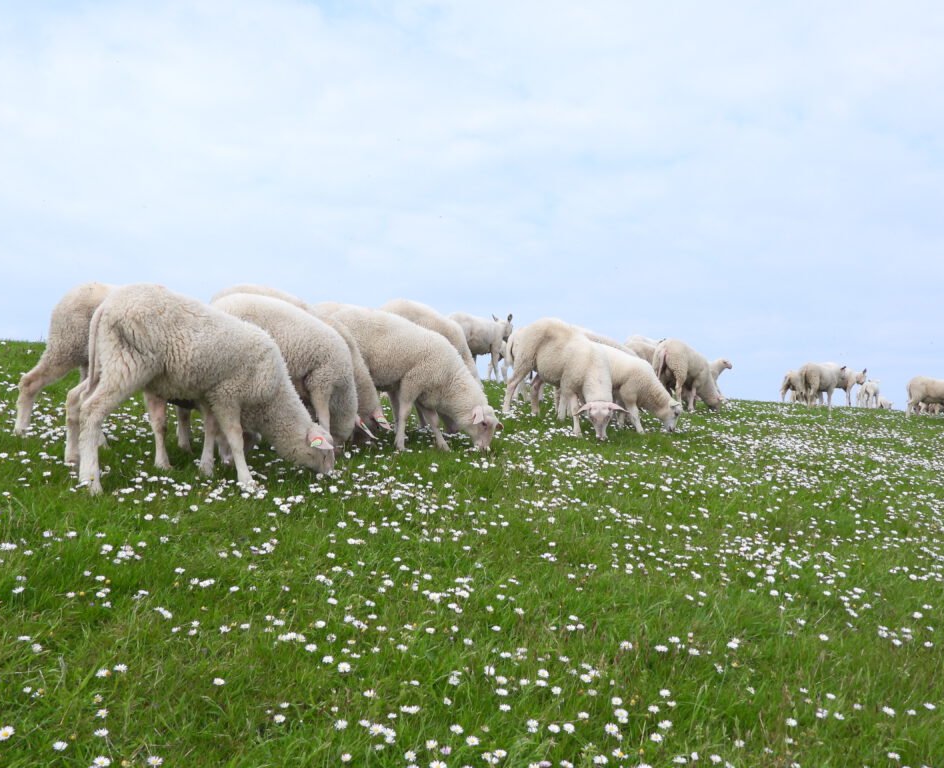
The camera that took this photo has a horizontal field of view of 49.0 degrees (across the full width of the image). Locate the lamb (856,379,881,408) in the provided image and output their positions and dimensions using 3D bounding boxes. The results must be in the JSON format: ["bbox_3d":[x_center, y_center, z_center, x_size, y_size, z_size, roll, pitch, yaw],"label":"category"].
[{"bbox_3d":[6.571,0.166,17.160,0.208,0.478,0.624,0,-2,38],"label":"lamb"}]

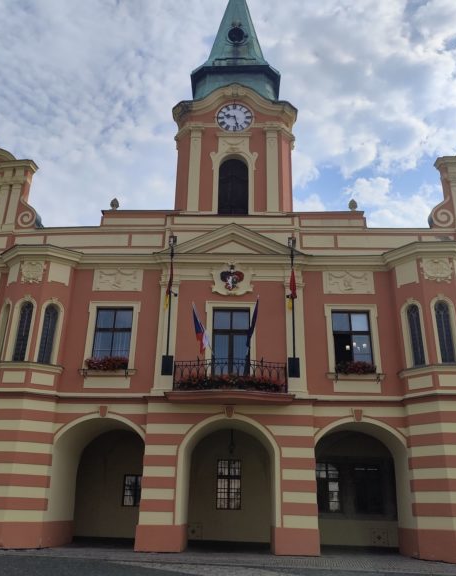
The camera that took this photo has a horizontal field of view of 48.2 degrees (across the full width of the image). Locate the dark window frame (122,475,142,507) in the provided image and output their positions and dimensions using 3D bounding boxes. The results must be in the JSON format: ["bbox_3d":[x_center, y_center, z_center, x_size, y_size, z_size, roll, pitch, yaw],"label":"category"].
[{"bbox_3d":[-3.516,7.774,19.556,0.926,1.135,0.150,0,-22,3],"label":"dark window frame"}]

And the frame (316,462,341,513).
[{"bbox_3d":[3.733,7.485,19.187,1.005,1.784,0.150,0,-22,3],"label":"frame"}]

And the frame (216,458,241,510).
[{"bbox_3d":[0.043,7.399,19.169,0.905,1.769,0.150,0,-22,2],"label":"frame"}]

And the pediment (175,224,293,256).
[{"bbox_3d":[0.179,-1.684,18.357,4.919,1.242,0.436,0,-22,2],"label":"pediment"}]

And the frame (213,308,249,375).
[{"bbox_3d":[0.118,2.127,17.618,1.283,2.927,0.200,0,-22,3],"label":"frame"}]

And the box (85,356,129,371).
[{"bbox_3d":[-3.929,2.471,16.652,1.452,0.448,0.320,0,-22,2],"label":"box"}]

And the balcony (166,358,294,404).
[{"bbox_3d":[0.051,2.931,16.054,3.970,1.319,1.212,0,-22,2],"label":"balcony"}]

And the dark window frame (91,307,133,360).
[{"bbox_3d":[-3.923,1.628,17.284,1.275,2.093,0.150,0,-22,2],"label":"dark window frame"}]

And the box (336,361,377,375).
[{"bbox_3d":[4.275,2.664,17.056,1.270,0.400,0.360,0,-22,3],"label":"box"}]

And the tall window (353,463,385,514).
[{"bbox_3d":[5.266,7.498,19.102,1.144,1.827,0.180,0,-22,3],"label":"tall window"}]

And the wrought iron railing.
[{"bbox_3d":[0.087,2.901,16.606,3.631,1.061,1.050,0,-22,3],"label":"wrought iron railing"}]

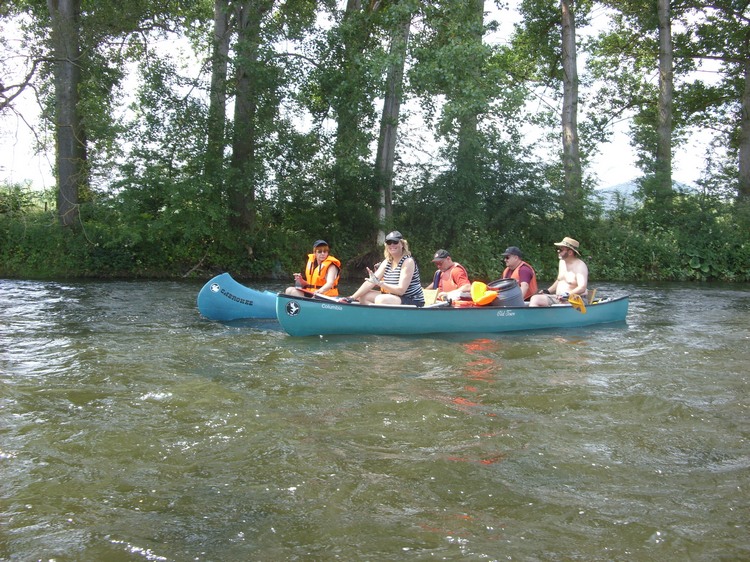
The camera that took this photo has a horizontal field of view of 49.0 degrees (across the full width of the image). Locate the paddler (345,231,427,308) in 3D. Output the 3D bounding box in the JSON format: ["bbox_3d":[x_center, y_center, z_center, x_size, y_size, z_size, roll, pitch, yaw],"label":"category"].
[{"bbox_3d":[0.120,0.020,8.700,0.820,1.070,0.580,-1,1,-40],"label":"paddler"}]

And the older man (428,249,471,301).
[{"bbox_3d":[0.900,0.065,10.500,0.680,0.940,0.540,0,1,-27],"label":"older man"}]

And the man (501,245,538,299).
[{"bbox_3d":[1.860,0.030,10.750,0.680,0.970,0.540,0,1,-16],"label":"man"}]

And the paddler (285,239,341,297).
[{"bbox_3d":[-0.770,0.030,10.100,0.720,1.030,0.540,-1,1,-34],"label":"paddler"}]

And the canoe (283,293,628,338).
[{"bbox_3d":[1.200,0.360,9.400,5.200,0.500,0.900,-1,1,-34],"label":"canoe"}]

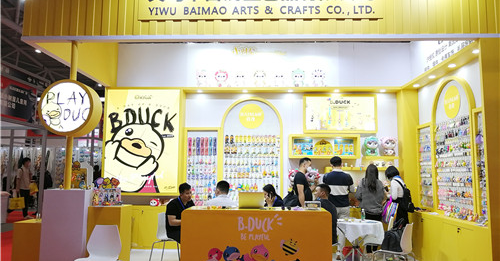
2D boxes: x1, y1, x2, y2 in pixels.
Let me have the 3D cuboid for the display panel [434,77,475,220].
[{"bbox_3d":[3.168,0.242,6.132,0.100,2.130,1.220,0,-6,2],"label":"display panel"}]

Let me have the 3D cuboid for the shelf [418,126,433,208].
[{"bbox_3d":[3.116,0.638,6.878,0.120,1.510,0.640,0,-6,2],"label":"shelf"}]

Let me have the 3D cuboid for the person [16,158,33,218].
[{"bbox_3d":[-6.881,1.800,11.943,0.450,1.820,0.500,-1,-7,14],"label":"person"}]

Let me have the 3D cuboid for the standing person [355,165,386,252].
[{"bbox_3d":[2.047,1.386,6.647,0.530,1.630,0.360,0,-6,5],"label":"standing person"}]

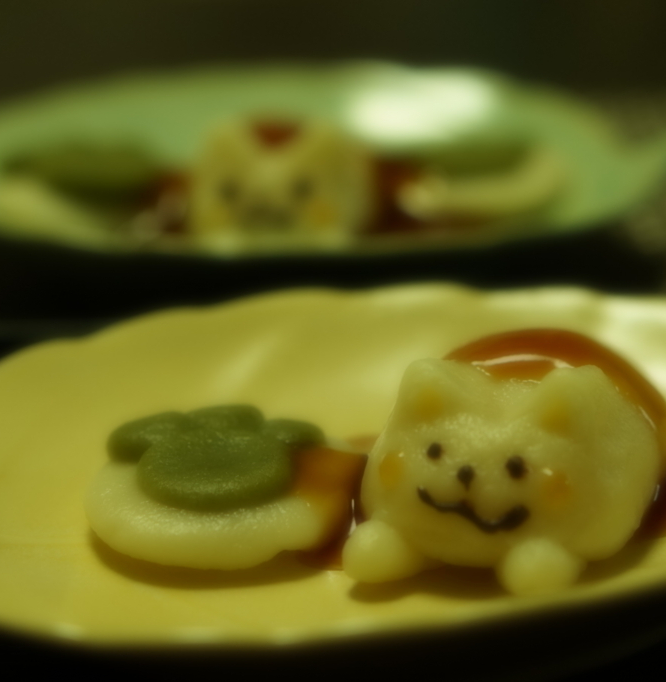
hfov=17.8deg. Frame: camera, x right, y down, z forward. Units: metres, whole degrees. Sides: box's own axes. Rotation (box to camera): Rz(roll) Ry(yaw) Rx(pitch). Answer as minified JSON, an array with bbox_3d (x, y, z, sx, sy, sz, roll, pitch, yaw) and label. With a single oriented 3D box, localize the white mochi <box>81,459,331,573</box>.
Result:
[{"bbox_3d":[-0.026,0.034,0.444,0.050,0.015,0.045,1,21,4],"label":"white mochi"}]

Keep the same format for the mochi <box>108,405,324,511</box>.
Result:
[{"bbox_3d":[-0.025,0.024,0.447,0.045,0.010,0.038,1,21,4],"label":"mochi"}]

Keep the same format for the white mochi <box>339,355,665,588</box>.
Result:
[{"bbox_3d":[0.036,0.026,0.447,0.060,0.043,0.053,7,22,17],"label":"white mochi"}]

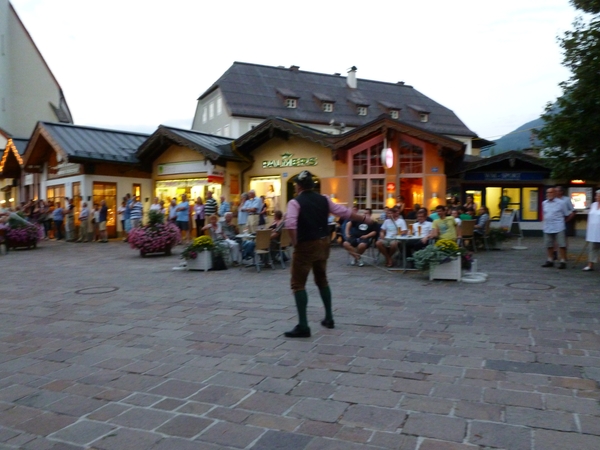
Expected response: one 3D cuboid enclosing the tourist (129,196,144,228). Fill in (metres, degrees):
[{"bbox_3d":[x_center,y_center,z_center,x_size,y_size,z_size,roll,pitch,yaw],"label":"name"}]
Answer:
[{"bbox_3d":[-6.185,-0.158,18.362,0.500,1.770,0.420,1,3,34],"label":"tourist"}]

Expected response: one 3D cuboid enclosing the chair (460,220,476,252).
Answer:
[{"bbox_3d":[4.770,0.336,14.131,0.500,0.900,0.550,-1,3,-12],"label":"chair"}]

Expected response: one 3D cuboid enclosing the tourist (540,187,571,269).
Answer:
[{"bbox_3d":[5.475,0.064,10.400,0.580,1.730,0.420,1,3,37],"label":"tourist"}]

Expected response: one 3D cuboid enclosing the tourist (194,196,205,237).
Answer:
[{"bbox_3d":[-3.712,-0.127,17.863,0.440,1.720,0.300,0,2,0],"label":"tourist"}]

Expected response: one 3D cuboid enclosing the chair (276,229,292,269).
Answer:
[{"bbox_3d":[-0.390,0.539,11.381,0.430,0.900,0.500,-2,3,-41],"label":"chair"}]

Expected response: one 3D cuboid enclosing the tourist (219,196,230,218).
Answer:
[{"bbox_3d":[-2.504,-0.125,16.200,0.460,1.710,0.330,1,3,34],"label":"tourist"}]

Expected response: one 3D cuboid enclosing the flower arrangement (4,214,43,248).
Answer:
[{"bbox_3d":[-9.441,0.212,16.600,1.200,1.220,1.100,-2,3,-24],"label":"flower arrangement"}]

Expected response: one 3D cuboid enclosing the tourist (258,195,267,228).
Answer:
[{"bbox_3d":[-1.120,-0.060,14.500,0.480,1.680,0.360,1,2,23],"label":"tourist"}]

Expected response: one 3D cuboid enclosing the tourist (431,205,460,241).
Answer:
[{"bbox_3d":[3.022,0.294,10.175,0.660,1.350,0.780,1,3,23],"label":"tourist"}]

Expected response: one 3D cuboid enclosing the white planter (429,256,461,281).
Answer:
[{"bbox_3d":[2.760,0.768,9.245,0.540,0.490,0.530,1,3,14],"label":"white planter"}]

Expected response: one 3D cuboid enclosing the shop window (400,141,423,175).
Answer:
[{"bbox_3d":[4.117,-2.501,17.903,0.920,1.270,0.120,0,3,10],"label":"shop window"}]

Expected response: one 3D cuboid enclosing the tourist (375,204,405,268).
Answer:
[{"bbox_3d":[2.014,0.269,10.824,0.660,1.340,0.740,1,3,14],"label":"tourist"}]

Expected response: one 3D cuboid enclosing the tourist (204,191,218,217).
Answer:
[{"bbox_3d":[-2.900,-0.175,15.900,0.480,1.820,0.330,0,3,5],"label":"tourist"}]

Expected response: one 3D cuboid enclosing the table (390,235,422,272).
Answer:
[{"bbox_3d":[2.211,0.611,10.239,0.740,0.710,0.740,0,3,0],"label":"table"}]

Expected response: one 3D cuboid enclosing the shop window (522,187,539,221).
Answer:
[{"bbox_3d":[9.594,-0.895,20.200,0.680,1.420,0.100,0,3,3],"label":"shop window"}]

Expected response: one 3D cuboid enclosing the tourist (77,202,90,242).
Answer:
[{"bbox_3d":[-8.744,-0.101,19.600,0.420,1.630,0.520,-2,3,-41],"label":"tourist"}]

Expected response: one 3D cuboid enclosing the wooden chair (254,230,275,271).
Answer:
[{"bbox_3d":[-0.838,0.563,10.881,0.430,0.900,0.500,-2,3,-34],"label":"wooden chair"}]

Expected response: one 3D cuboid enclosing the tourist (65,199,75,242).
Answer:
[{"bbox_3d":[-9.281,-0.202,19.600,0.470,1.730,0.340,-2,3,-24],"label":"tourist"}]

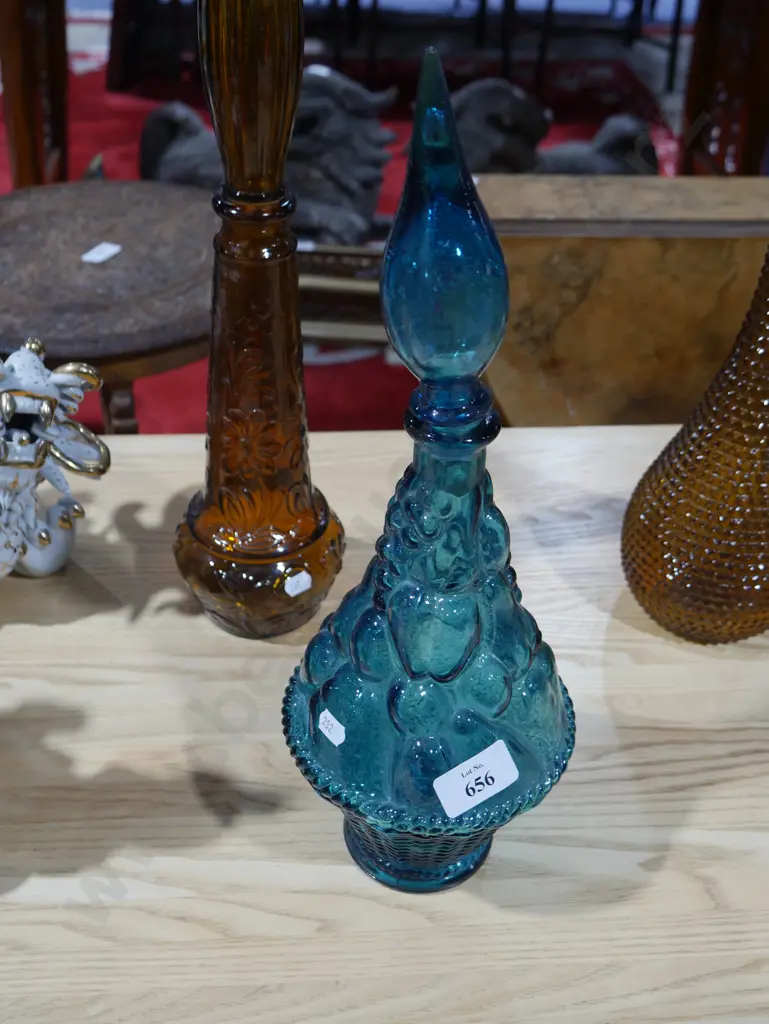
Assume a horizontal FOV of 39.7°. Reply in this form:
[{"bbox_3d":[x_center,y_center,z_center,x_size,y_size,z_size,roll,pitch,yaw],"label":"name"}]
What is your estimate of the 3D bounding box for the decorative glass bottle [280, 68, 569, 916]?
[{"bbox_3d":[0.026,0.011,0.470,0.146,0.404,0.146,2,37,0],"label":"decorative glass bottle"}]

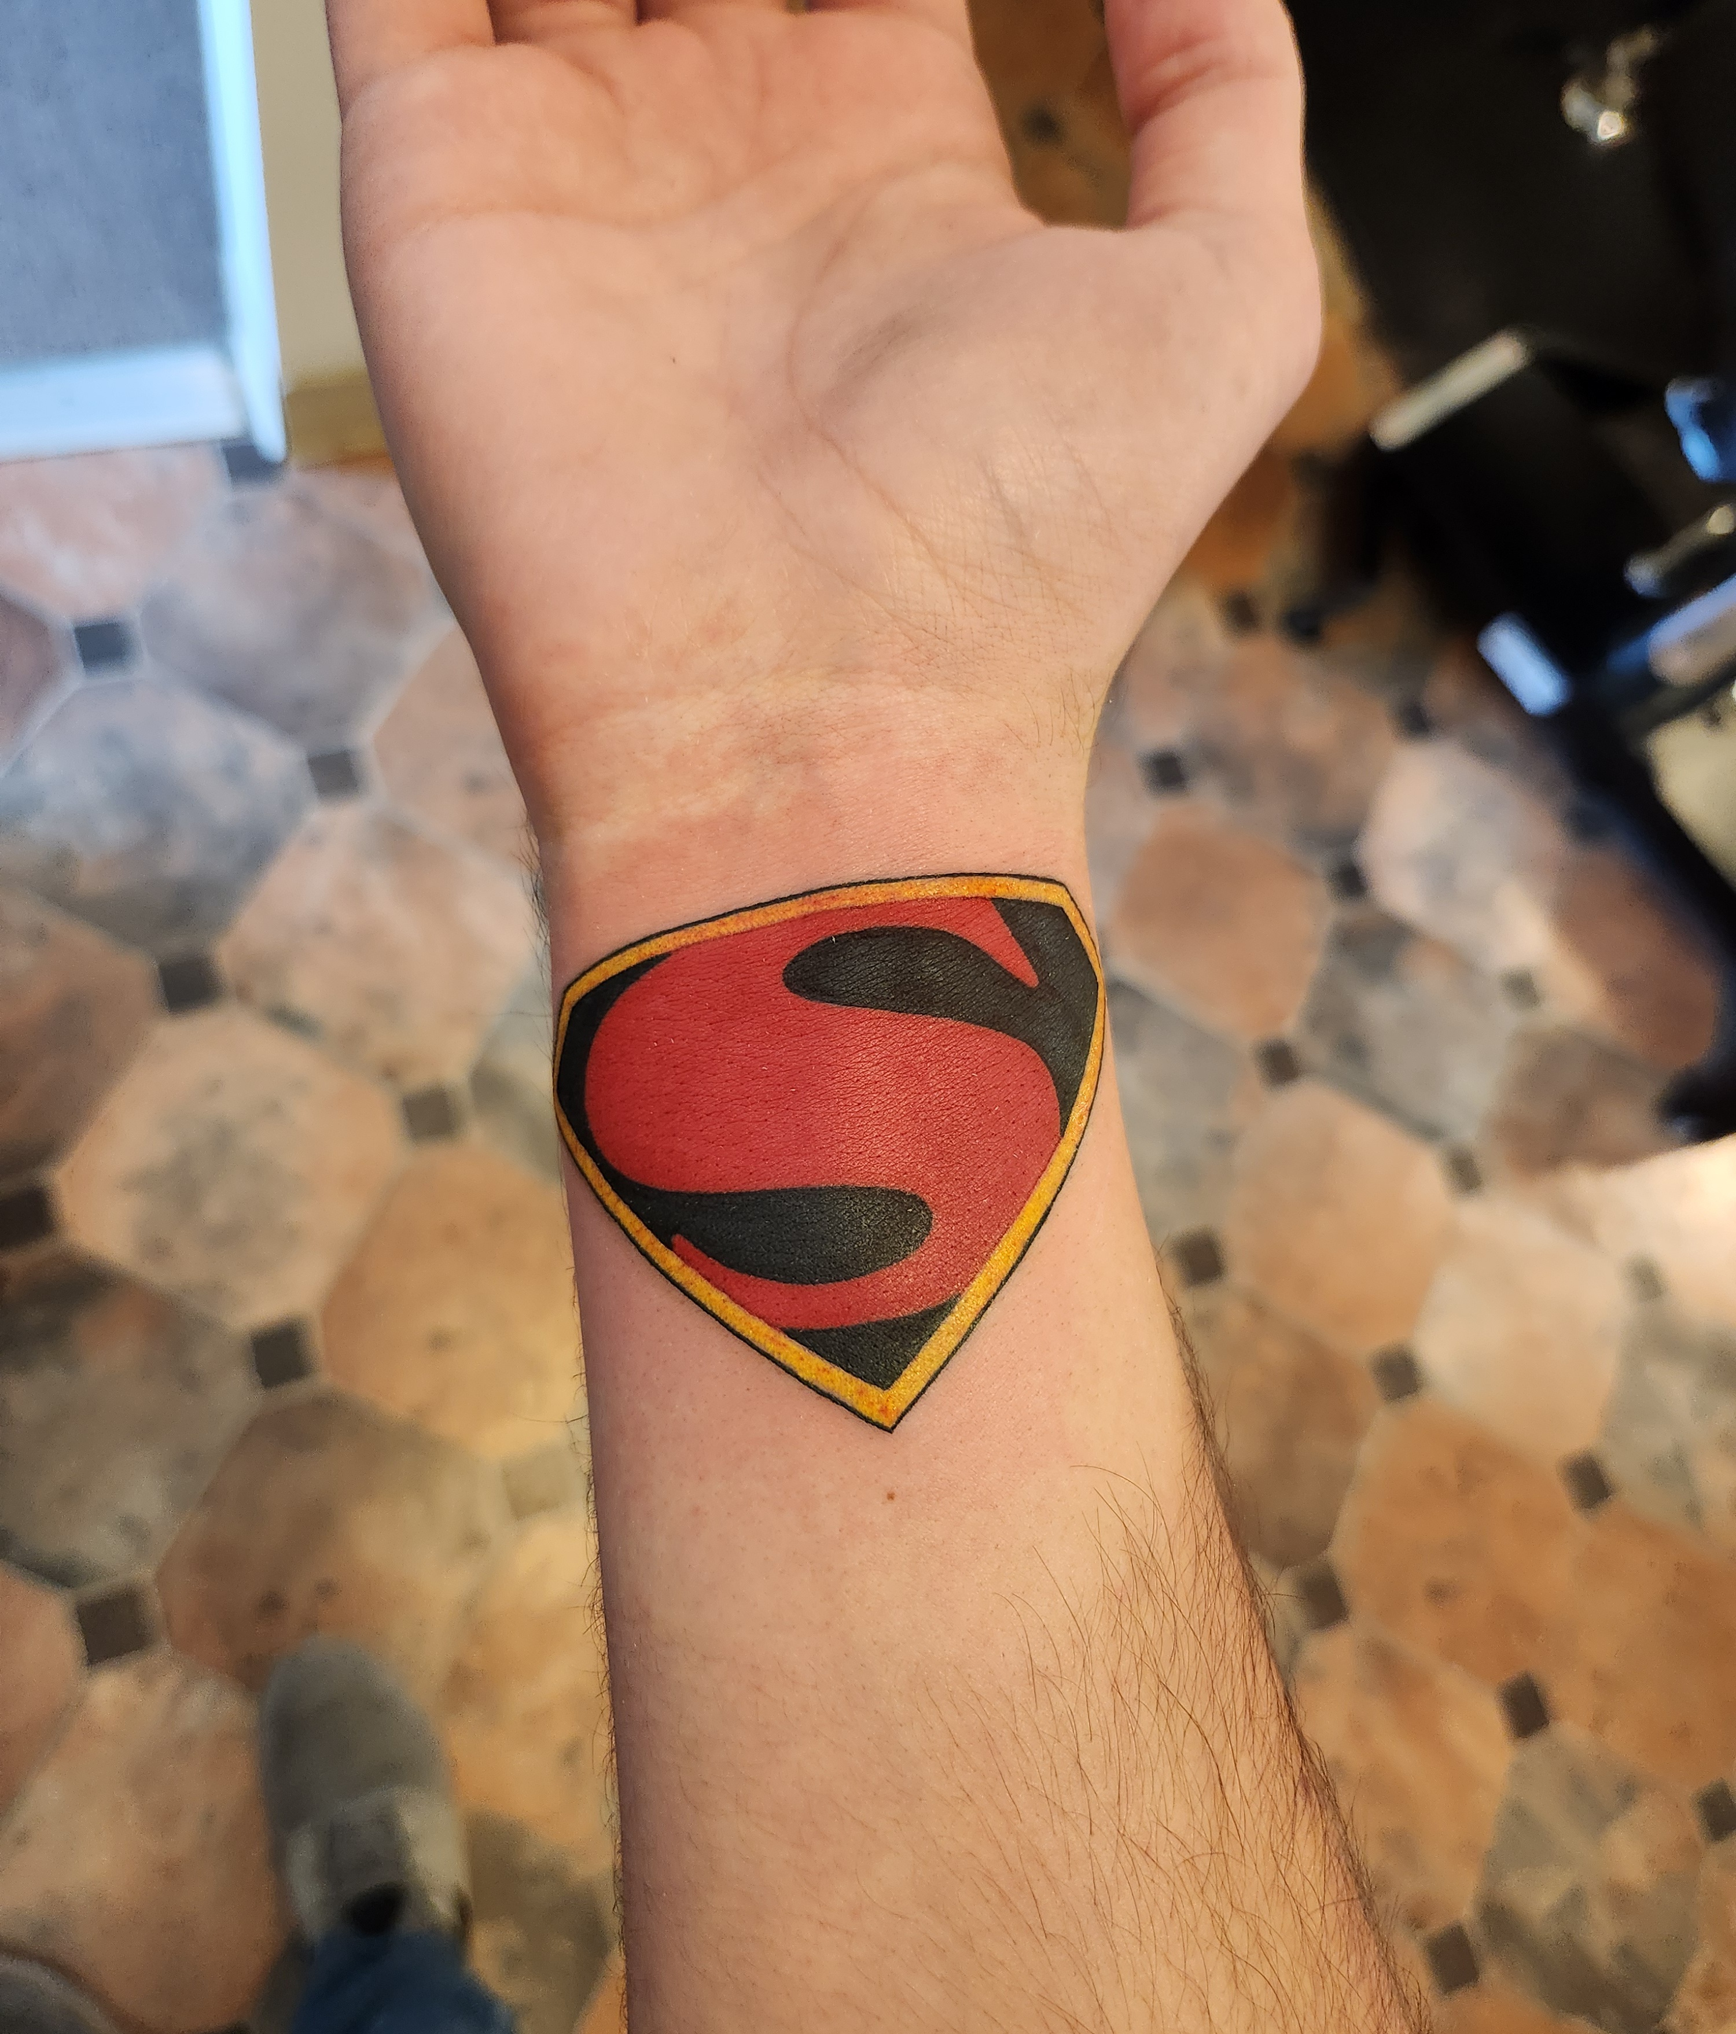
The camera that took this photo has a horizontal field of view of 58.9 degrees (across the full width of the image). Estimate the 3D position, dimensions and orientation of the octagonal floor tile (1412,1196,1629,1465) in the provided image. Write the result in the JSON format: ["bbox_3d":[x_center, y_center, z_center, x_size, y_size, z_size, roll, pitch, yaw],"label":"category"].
[{"bbox_3d":[0.602,0.281,1.419,0.201,0.010,0.201,30,69,-6],"label":"octagonal floor tile"}]

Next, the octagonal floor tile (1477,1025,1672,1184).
[{"bbox_3d":[0.664,0.103,1.436,0.193,0.010,0.193,30,69,-6],"label":"octagonal floor tile"}]

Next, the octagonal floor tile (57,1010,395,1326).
[{"bbox_3d":[-0.476,0.113,1.165,0.201,0.010,0.201,30,69,-6],"label":"octagonal floor tile"}]

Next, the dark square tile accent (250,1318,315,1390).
[{"bbox_3d":[-0.426,0.246,1.120,0.037,0.010,0.037,-15,79,-19],"label":"dark square tile accent"}]

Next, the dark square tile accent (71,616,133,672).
[{"bbox_3d":[-0.612,-0.299,1.246,0.041,0.010,0.041,-15,79,-19],"label":"dark square tile accent"}]

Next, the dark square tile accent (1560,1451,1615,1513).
[{"bbox_3d":[0.622,0.403,1.337,0.040,0.010,0.040,-15,79,-19],"label":"dark square tile accent"}]

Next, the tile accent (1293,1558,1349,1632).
[{"bbox_3d":[0.374,0.481,1.278,0.037,0.010,0.037,-15,79,-19],"label":"tile accent"}]

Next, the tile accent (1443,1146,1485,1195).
[{"bbox_3d":[0.536,0.138,1.390,0.040,0.010,0.040,-15,79,-19],"label":"tile accent"}]

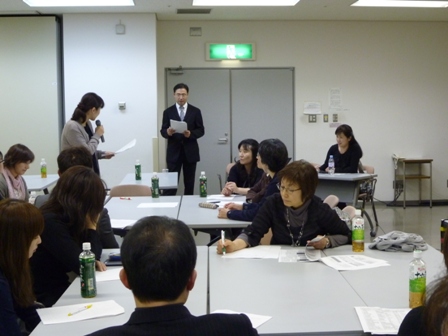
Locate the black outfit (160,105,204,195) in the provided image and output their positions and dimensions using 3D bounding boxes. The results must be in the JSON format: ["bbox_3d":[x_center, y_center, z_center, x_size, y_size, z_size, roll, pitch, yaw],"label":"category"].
[{"bbox_3d":[-0.506,-0.035,8.400,0.530,1.490,0.340,-1,5,-3],"label":"black outfit"}]

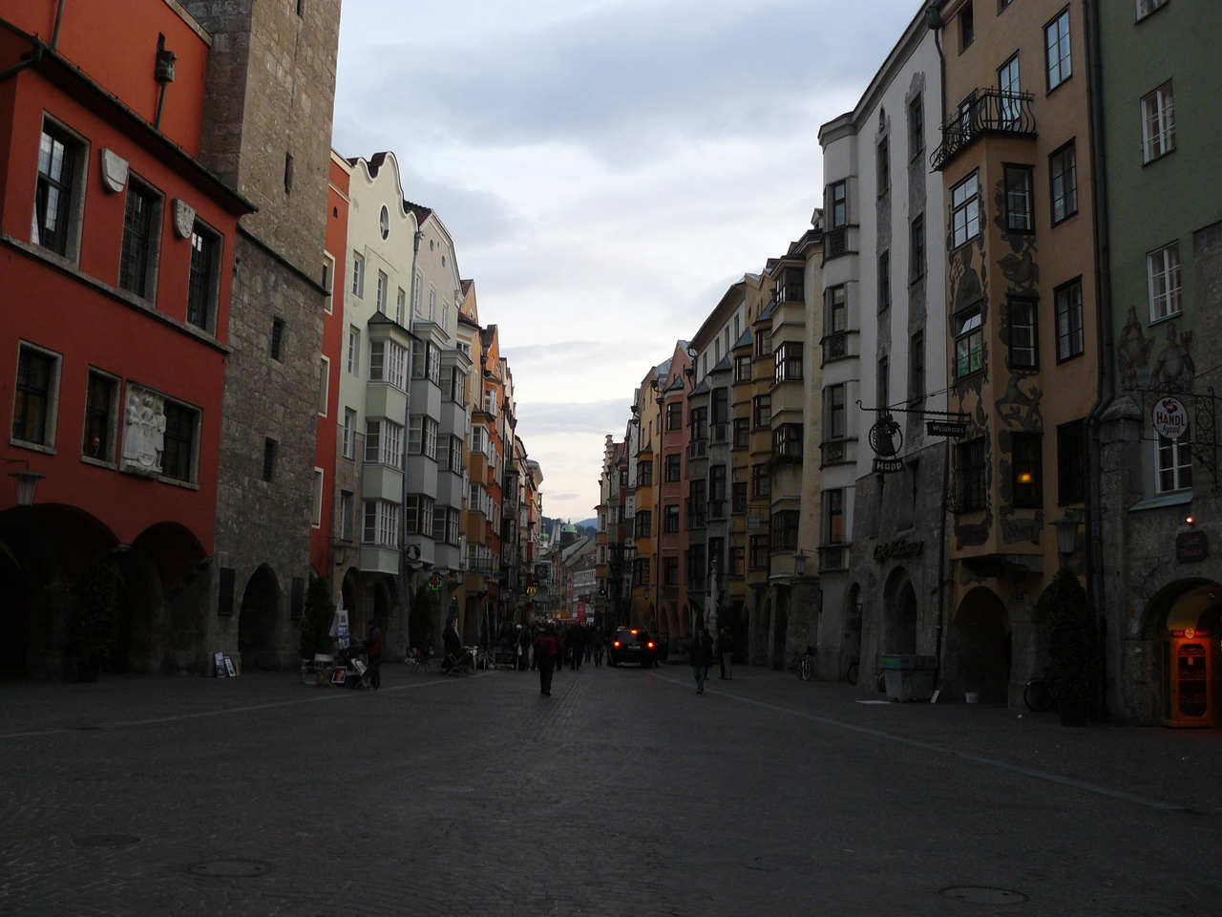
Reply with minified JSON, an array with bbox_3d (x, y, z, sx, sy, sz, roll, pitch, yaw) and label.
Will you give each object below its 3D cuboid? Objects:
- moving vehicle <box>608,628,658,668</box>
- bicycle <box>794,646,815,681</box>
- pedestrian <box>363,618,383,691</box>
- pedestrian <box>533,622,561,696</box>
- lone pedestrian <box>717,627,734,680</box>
[{"bbox_3d":[0.919,8.278,55.681,1.820,1.560,4.550,2,-8,-3],"label":"moving vehicle"},{"bbox_3d":[6.507,6.881,42.772,0.580,1.080,1.720,2,-8,-3],"label":"bicycle"},{"bbox_3d":[-5.874,4.848,31.616,0.450,1.740,0.500,2,-8,-3],"label":"pedestrian"},{"bbox_3d":[-1.542,4.908,31.116,0.640,1.750,0.420,1,-8,-2],"label":"pedestrian"},{"bbox_3d":[3.811,6.412,41.916,0.420,1.750,0.500,-2,-8,20],"label":"lone pedestrian"}]

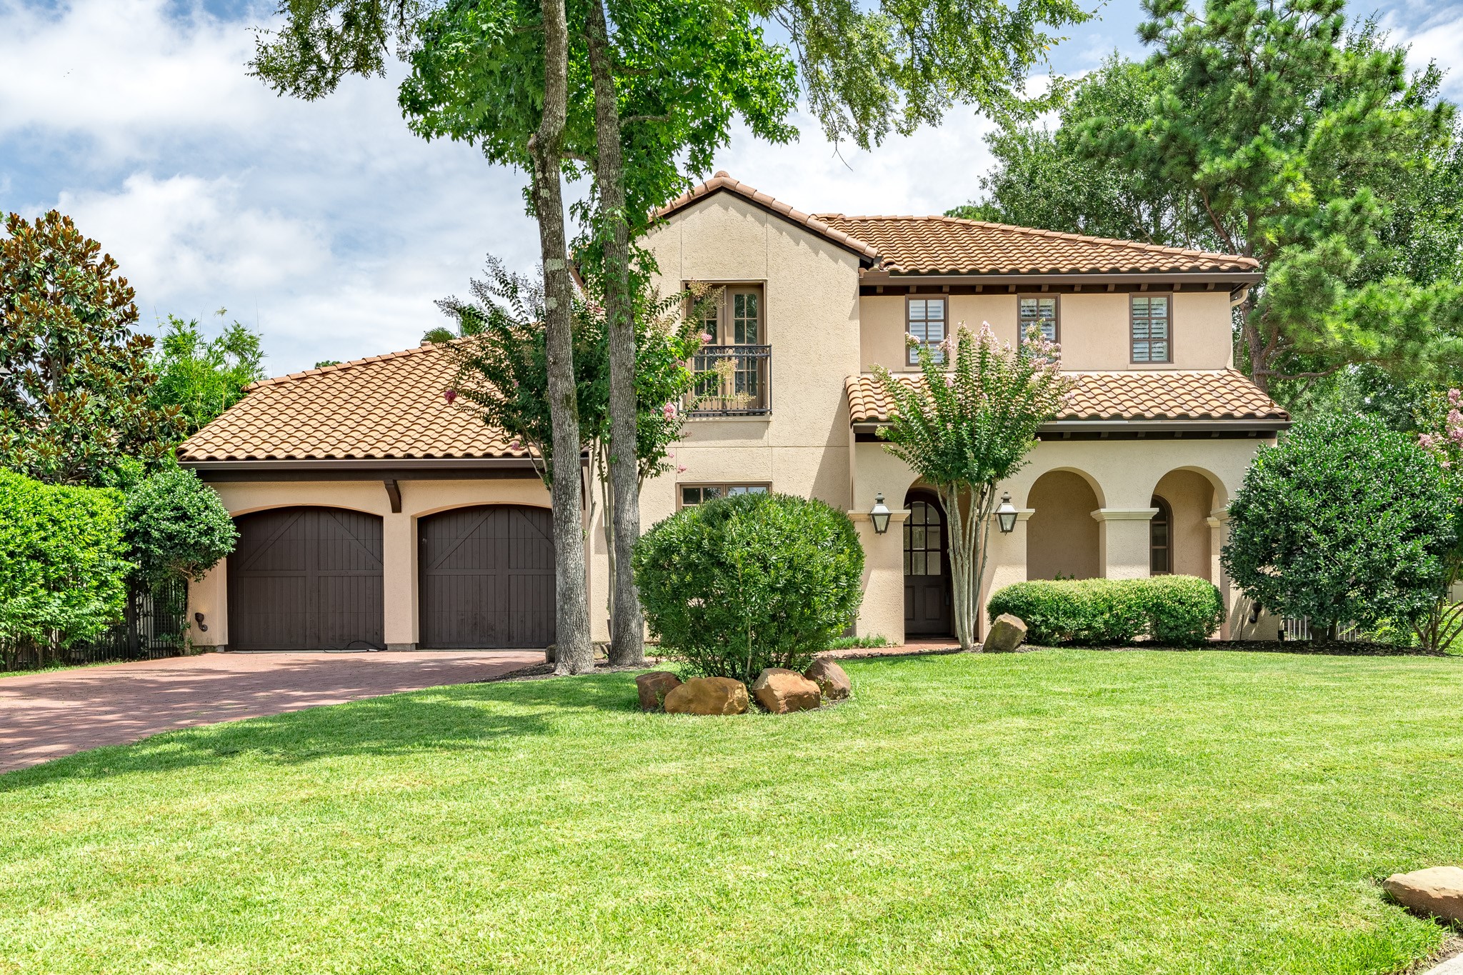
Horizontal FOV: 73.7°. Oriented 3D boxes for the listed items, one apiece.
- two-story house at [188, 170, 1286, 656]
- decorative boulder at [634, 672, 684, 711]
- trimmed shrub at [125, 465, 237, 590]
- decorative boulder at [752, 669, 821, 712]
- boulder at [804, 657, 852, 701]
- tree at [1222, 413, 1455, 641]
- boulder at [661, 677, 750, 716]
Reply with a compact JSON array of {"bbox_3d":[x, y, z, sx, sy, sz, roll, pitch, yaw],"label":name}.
[{"bbox_3d":[-0.400,-1.320,19.600,16.700,7.900,12.000,-1,-2,1],"label":"two-story house"},{"bbox_3d":[-0.732,2.093,10.000,0.500,0.400,0.470,-1,-2,1],"label":"decorative boulder"},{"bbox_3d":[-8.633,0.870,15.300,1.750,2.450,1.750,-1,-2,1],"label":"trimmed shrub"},{"bbox_3d":[0.560,2.056,9.850,0.680,0.440,0.540,-1,-2,1],"label":"decorative boulder"},{"bbox_3d":[1.012,2.055,10.400,0.510,0.440,0.500,-1,-2,1],"label":"boulder"},{"bbox_3d":[8.580,0.558,13.800,2.950,3.150,2.900,-1,-2,1],"label":"tree"},{"bbox_3d":[-0.253,2.097,9.800,0.850,0.380,0.550,-1,-2,1],"label":"boulder"}]

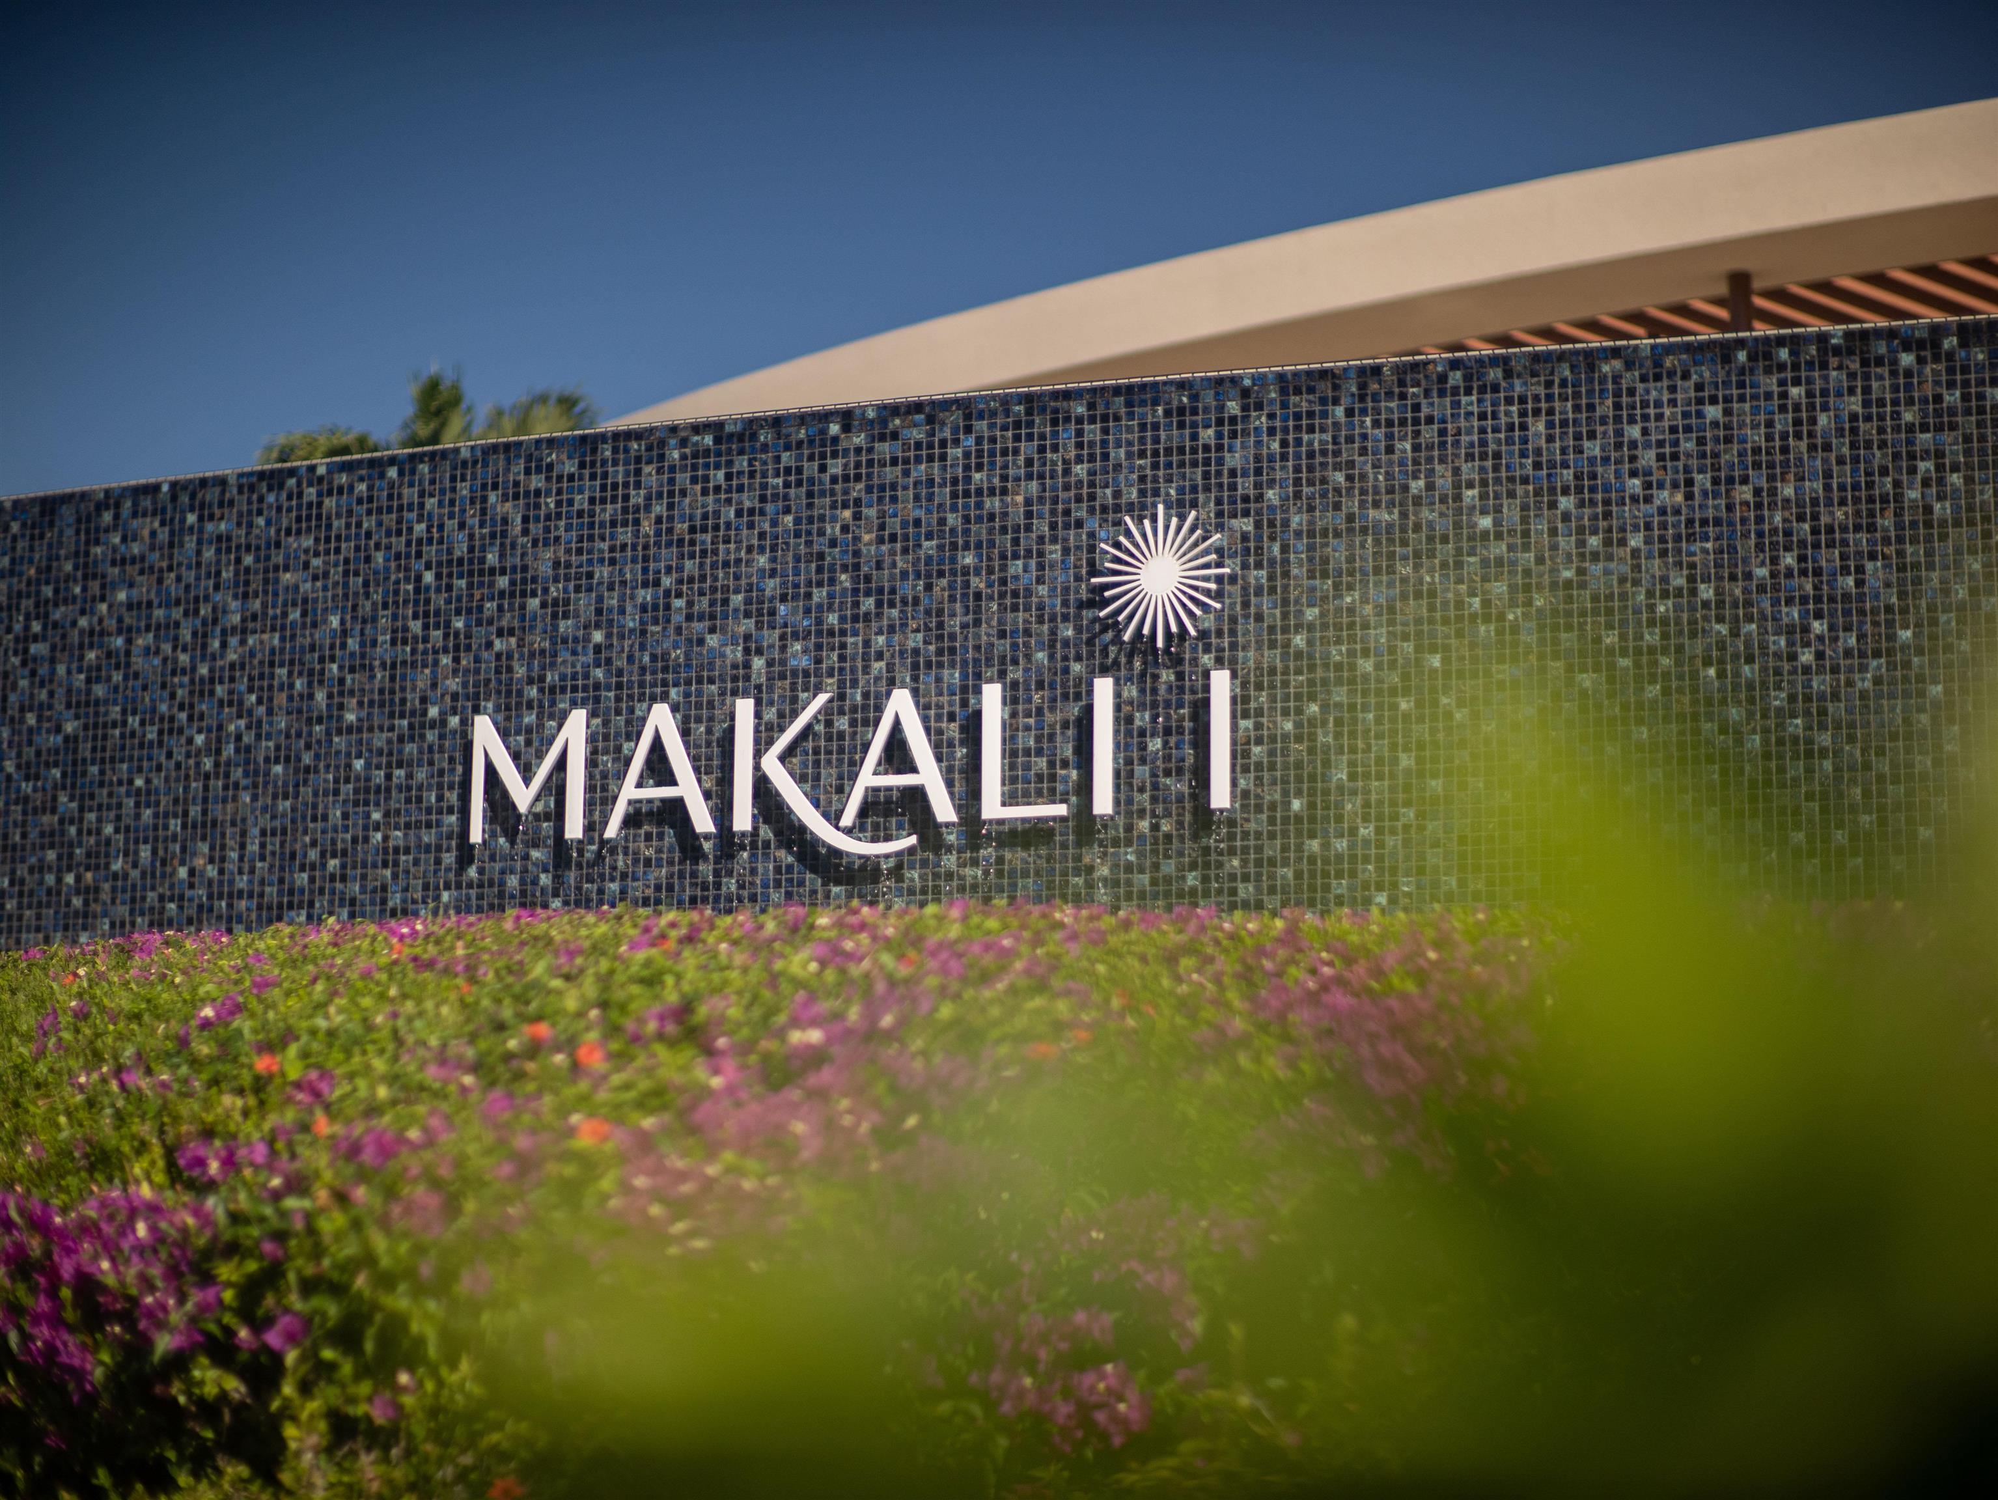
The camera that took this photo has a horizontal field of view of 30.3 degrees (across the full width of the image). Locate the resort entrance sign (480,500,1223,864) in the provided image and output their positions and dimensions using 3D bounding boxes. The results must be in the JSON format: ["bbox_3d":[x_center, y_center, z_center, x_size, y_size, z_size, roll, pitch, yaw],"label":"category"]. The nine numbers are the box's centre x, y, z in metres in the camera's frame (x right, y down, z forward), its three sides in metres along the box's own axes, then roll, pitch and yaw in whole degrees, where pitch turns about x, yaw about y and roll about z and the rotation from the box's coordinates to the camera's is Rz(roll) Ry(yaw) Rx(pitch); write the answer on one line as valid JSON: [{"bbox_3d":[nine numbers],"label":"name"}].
[{"bbox_3d":[-0.319,-0.112,7.558,1.692,0.678,0.065,-3,-10,22],"label":"resort entrance sign"}]

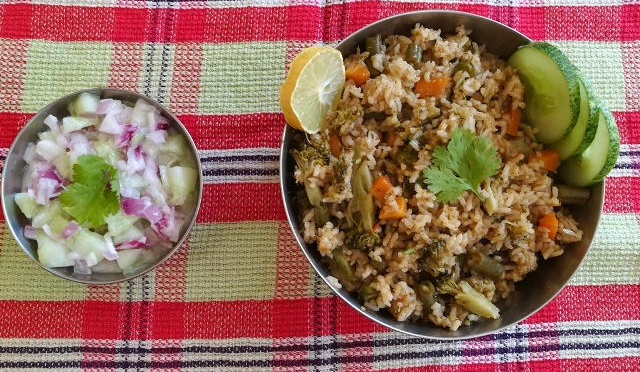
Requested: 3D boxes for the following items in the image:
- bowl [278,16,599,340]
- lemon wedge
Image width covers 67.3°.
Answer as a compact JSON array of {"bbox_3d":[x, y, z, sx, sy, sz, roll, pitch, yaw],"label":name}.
[{"bbox_3d":[0.070,-0.006,0.306,0.188,0.070,0.188,0,83,-3],"label":"bowl"},{"bbox_3d":[-0.006,-0.054,0.265,0.019,0.047,0.047,24,80,37],"label":"lemon wedge"}]

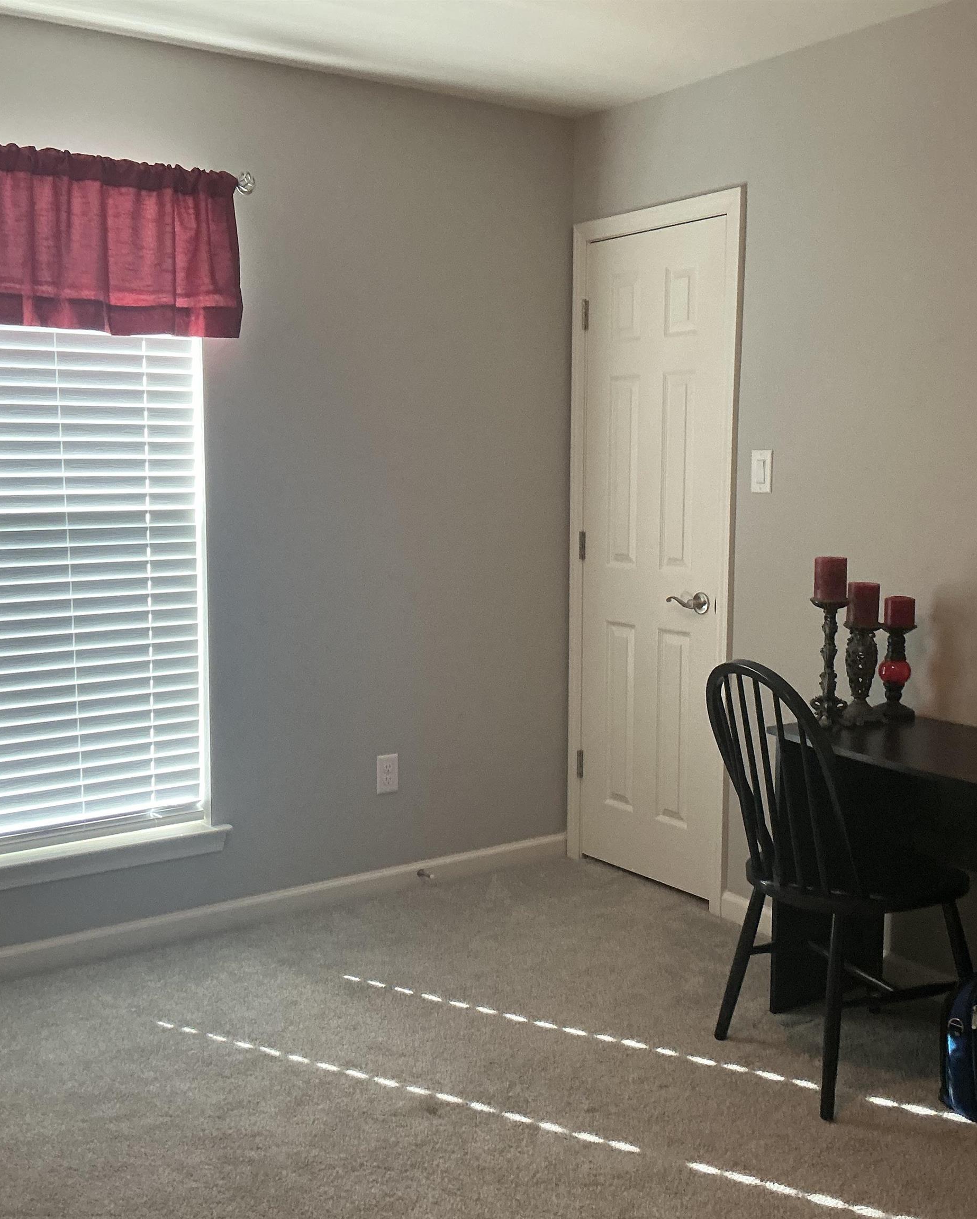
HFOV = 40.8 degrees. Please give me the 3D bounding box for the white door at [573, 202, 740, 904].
[{"bbox_3d":[0.505,-0.153,4.109,0.050,2.050,0.660,-5,8,-35],"label":"white door"}]

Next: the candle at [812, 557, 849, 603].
[{"bbox_3d":[0.824,-0.072,3.166,0.078,0.101,0.078,-5,8,-35],"label":"candle"}]

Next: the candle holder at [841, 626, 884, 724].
[{"bbox_3d":[0.913,0.157,3.221,0.105,0.243,0.105,-5,8,-35],"label":"candle holder"}]

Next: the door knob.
[{"bbox_3d":[0.593,-0.019,3.923,0.060,0.066,0.133,-5,8,-35],"label":"door knob"}]

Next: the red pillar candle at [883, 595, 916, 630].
[{"bbox_3d":[1.021,0.008,3.265,0.076,0.073,0.076,-5,8,-35],"label":"red pillar candle"}]

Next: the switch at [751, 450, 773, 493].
[{"bbox_3d":[0.761,-0.386,3.682,0.010,0.116,0.074,-5,8,-35],"label":"switch"}]

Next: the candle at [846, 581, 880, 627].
[{"bbox_3d":[0.914,-0.012,3.201,0.079,0.100,0.079,-5,8,-35],"label":"candle"}]

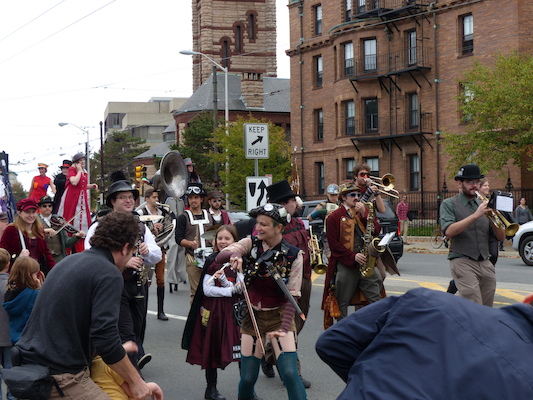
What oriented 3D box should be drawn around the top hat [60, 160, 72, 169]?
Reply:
[{"bbox_3d":[-3.759,-0.665,16.000,0.270,0.150,0.290,-1,0,-6],"label":"top hat"}]

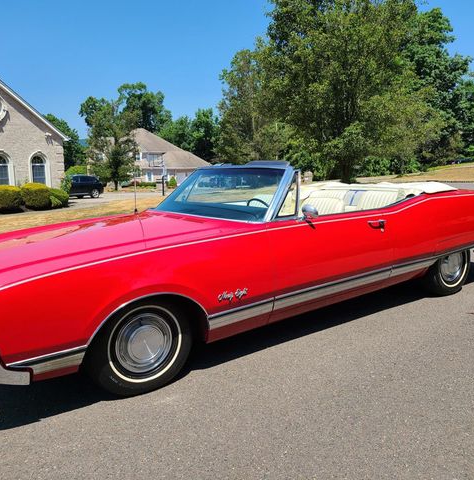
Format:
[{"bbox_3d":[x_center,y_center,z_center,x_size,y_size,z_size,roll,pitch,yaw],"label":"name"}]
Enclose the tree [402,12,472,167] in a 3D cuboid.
[{"bbox_3d":[21.473,-16.659,52.000,8.000,17.000,8.000,-1,8,0],"label":"tree"}]

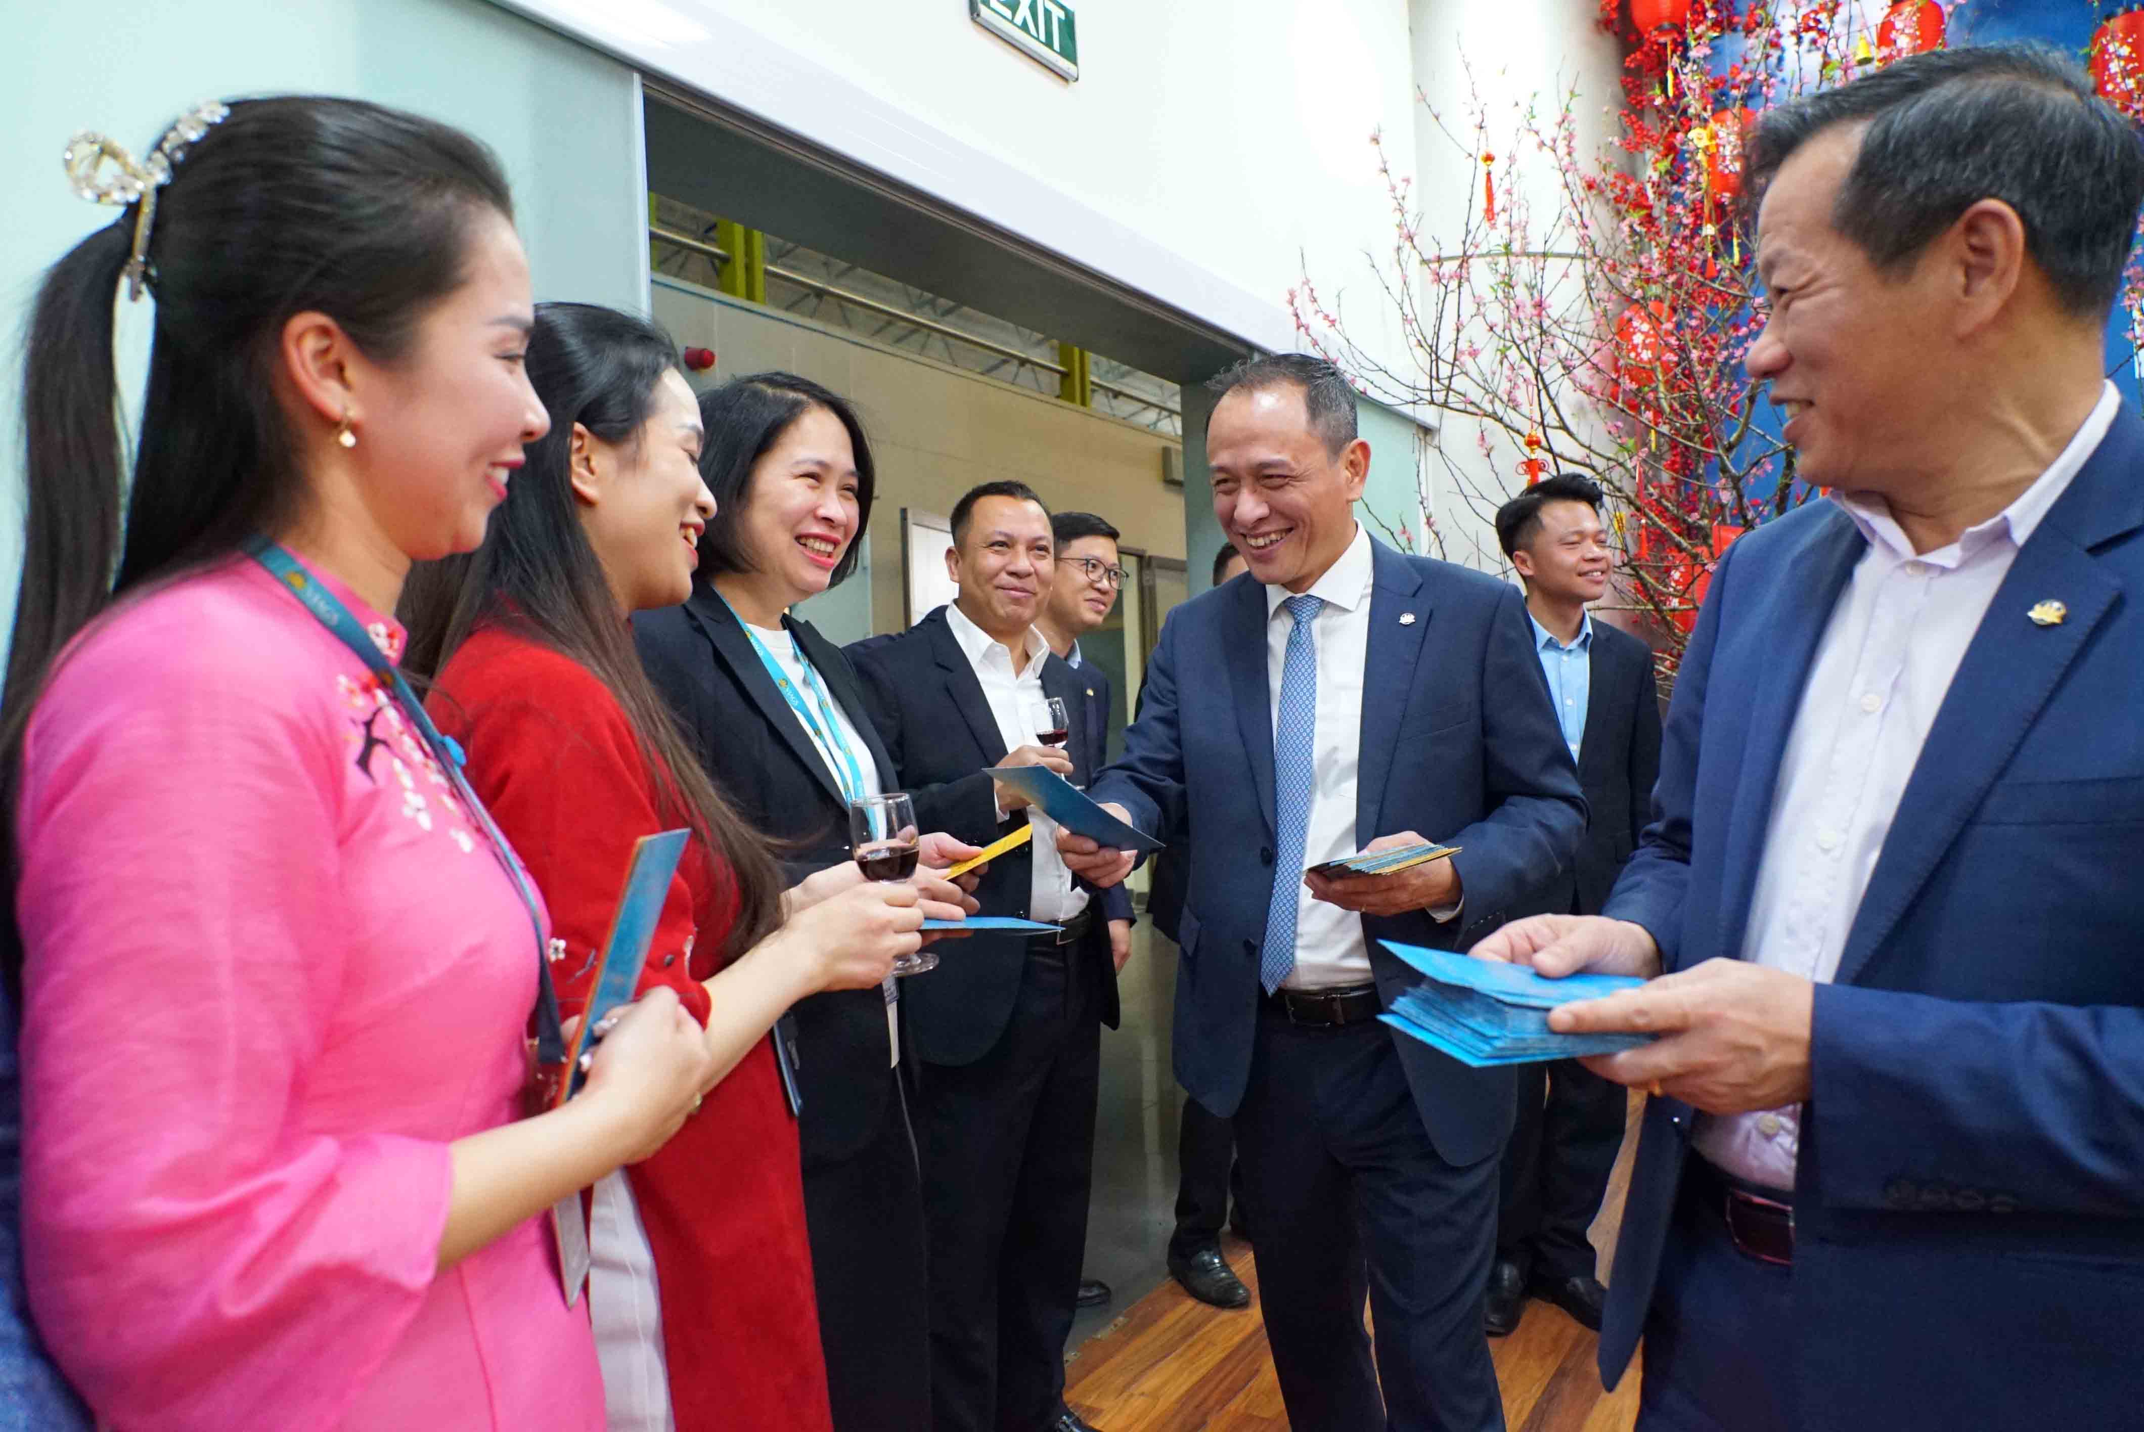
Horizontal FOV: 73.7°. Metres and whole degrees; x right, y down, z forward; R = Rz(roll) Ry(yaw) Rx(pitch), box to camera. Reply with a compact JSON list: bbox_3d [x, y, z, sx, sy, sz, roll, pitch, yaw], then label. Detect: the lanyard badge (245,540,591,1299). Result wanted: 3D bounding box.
[{"bbox_3d":[-0.362,0.112,0.790,0.185,0.445,0.150,-2,1,-13],"label":"lanyard badge"}]

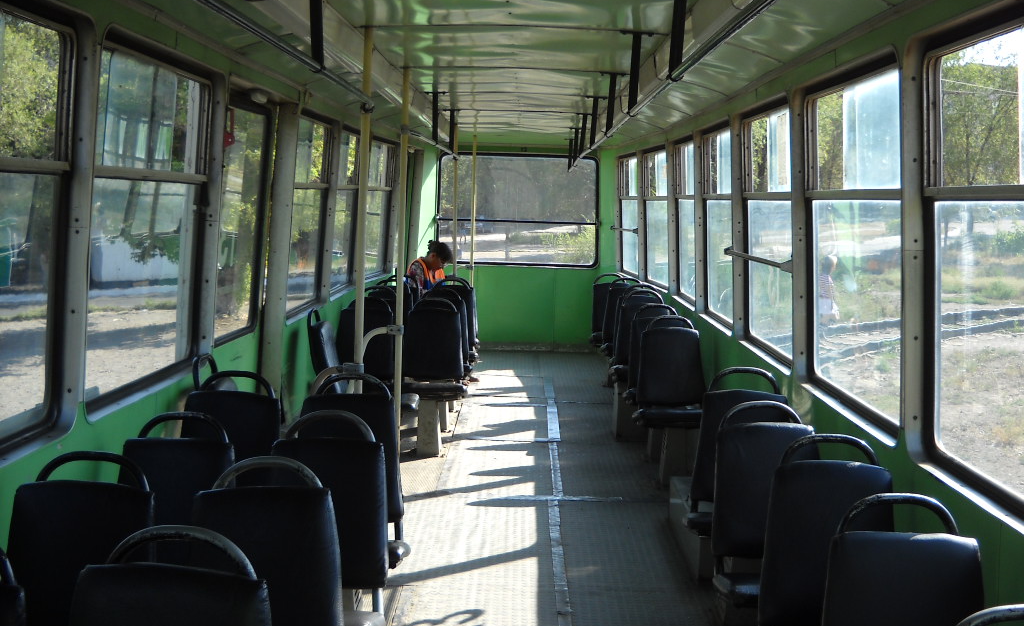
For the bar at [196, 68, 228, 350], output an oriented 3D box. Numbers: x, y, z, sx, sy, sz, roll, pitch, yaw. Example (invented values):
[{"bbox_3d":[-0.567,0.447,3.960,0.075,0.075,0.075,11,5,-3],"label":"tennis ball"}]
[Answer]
[{"bbox_3d":[-1.218,-0.391,4.939,0.070,1.139,0.130,4,5,0],"label":"bar"}]

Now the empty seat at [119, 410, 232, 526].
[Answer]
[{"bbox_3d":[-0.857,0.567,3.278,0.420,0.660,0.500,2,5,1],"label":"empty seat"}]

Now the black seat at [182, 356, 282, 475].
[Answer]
[{"bbox_3d":[-1.011,0.516,4.227,0.420,0.570,0.480,2,5,1],"label":"black seat"}]

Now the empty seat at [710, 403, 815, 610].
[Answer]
[{"bbox_3d":[0.896,0.646,4.050,0.427,0.670,0.513,2,5,0],"label":"empty seat"}]

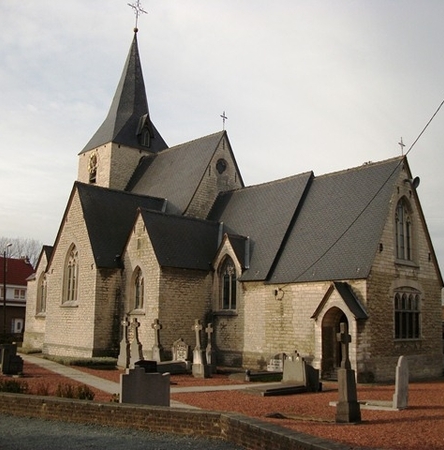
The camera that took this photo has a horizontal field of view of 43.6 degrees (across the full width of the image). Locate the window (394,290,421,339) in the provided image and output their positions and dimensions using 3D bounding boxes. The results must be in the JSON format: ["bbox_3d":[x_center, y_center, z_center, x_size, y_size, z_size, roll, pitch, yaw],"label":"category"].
[{"bbox_3d":[6.368,3.102,19.277,1.740,1.710,0.300,9,-13,-41],"label":"window"}]

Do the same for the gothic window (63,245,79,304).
[{"bbox_3d":[-7.064,2.300,26.169,0.300,2.790,1.700,9,-13,-41],"label":"gothic window"}]

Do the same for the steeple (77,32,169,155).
[{"bbox_3d":[-5.891,-8.492,35.616,4.400,8.620,4.400,9,-13,-41],"label":"steeple"}]

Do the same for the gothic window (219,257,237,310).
[{"bbox_3d":[0.304,2.392,22.916,0.300,2.260,1.120,9,-13,-41],"label":"gothic window"}]

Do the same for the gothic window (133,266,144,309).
[{"bbox_3d":[-3.327,2.596,22.701,0.300,1.790,0.910,9,-13,-41],"label":"gothic window"}]

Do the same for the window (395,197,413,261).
[{"bbox_3d":[6.417,0.122,19.790,1.270,2.360,0.300,9,-13,-41],"label":"window"}]

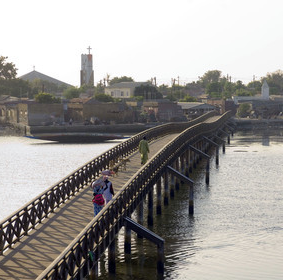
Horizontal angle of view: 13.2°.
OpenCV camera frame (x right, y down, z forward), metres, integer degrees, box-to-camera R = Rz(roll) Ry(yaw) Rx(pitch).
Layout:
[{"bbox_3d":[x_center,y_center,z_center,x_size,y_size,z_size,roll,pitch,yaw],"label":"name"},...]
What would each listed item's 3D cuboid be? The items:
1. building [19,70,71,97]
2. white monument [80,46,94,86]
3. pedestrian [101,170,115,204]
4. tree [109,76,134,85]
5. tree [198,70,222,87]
[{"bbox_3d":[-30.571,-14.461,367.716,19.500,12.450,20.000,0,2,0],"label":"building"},{"bbox_3d":[-15.885,-17.677,359.589,4.000,19.490,4.000,0,2,0],"label":"white monument"},{"bbox_3d":[-1.460,2.329,55.128,0.600,1.830,0.450,0,2,4],"label":"pedestrian"},{"bbox_3d":[-5.638,-13.055,354.760,7.600,10.620,7.600,0,2,0],"label":"tree"},{"bbox_3d":[20.084,-14.158,359.722,7.400,12.450,7.400,0,2,0],"label":"tree"}]

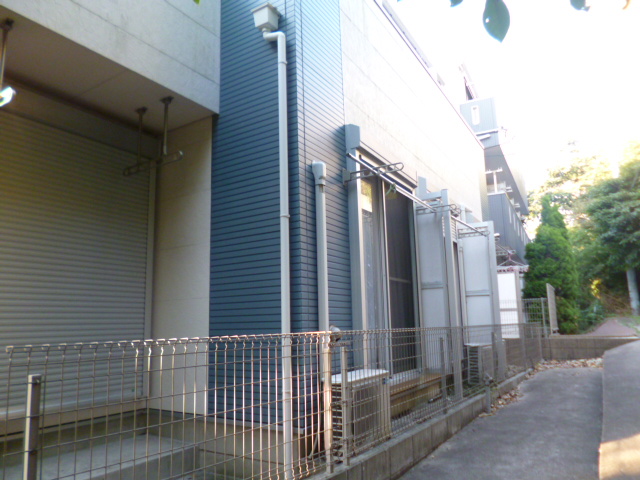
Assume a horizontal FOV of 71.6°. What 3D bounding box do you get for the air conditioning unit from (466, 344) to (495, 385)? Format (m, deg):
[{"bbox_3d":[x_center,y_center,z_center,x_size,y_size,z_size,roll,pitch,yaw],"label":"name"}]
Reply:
[{"bbox_3d":[2.657,2.048,7.398,0.285,0.580,0.780,-8,-12,31],"label":"air conditioning unit"}]

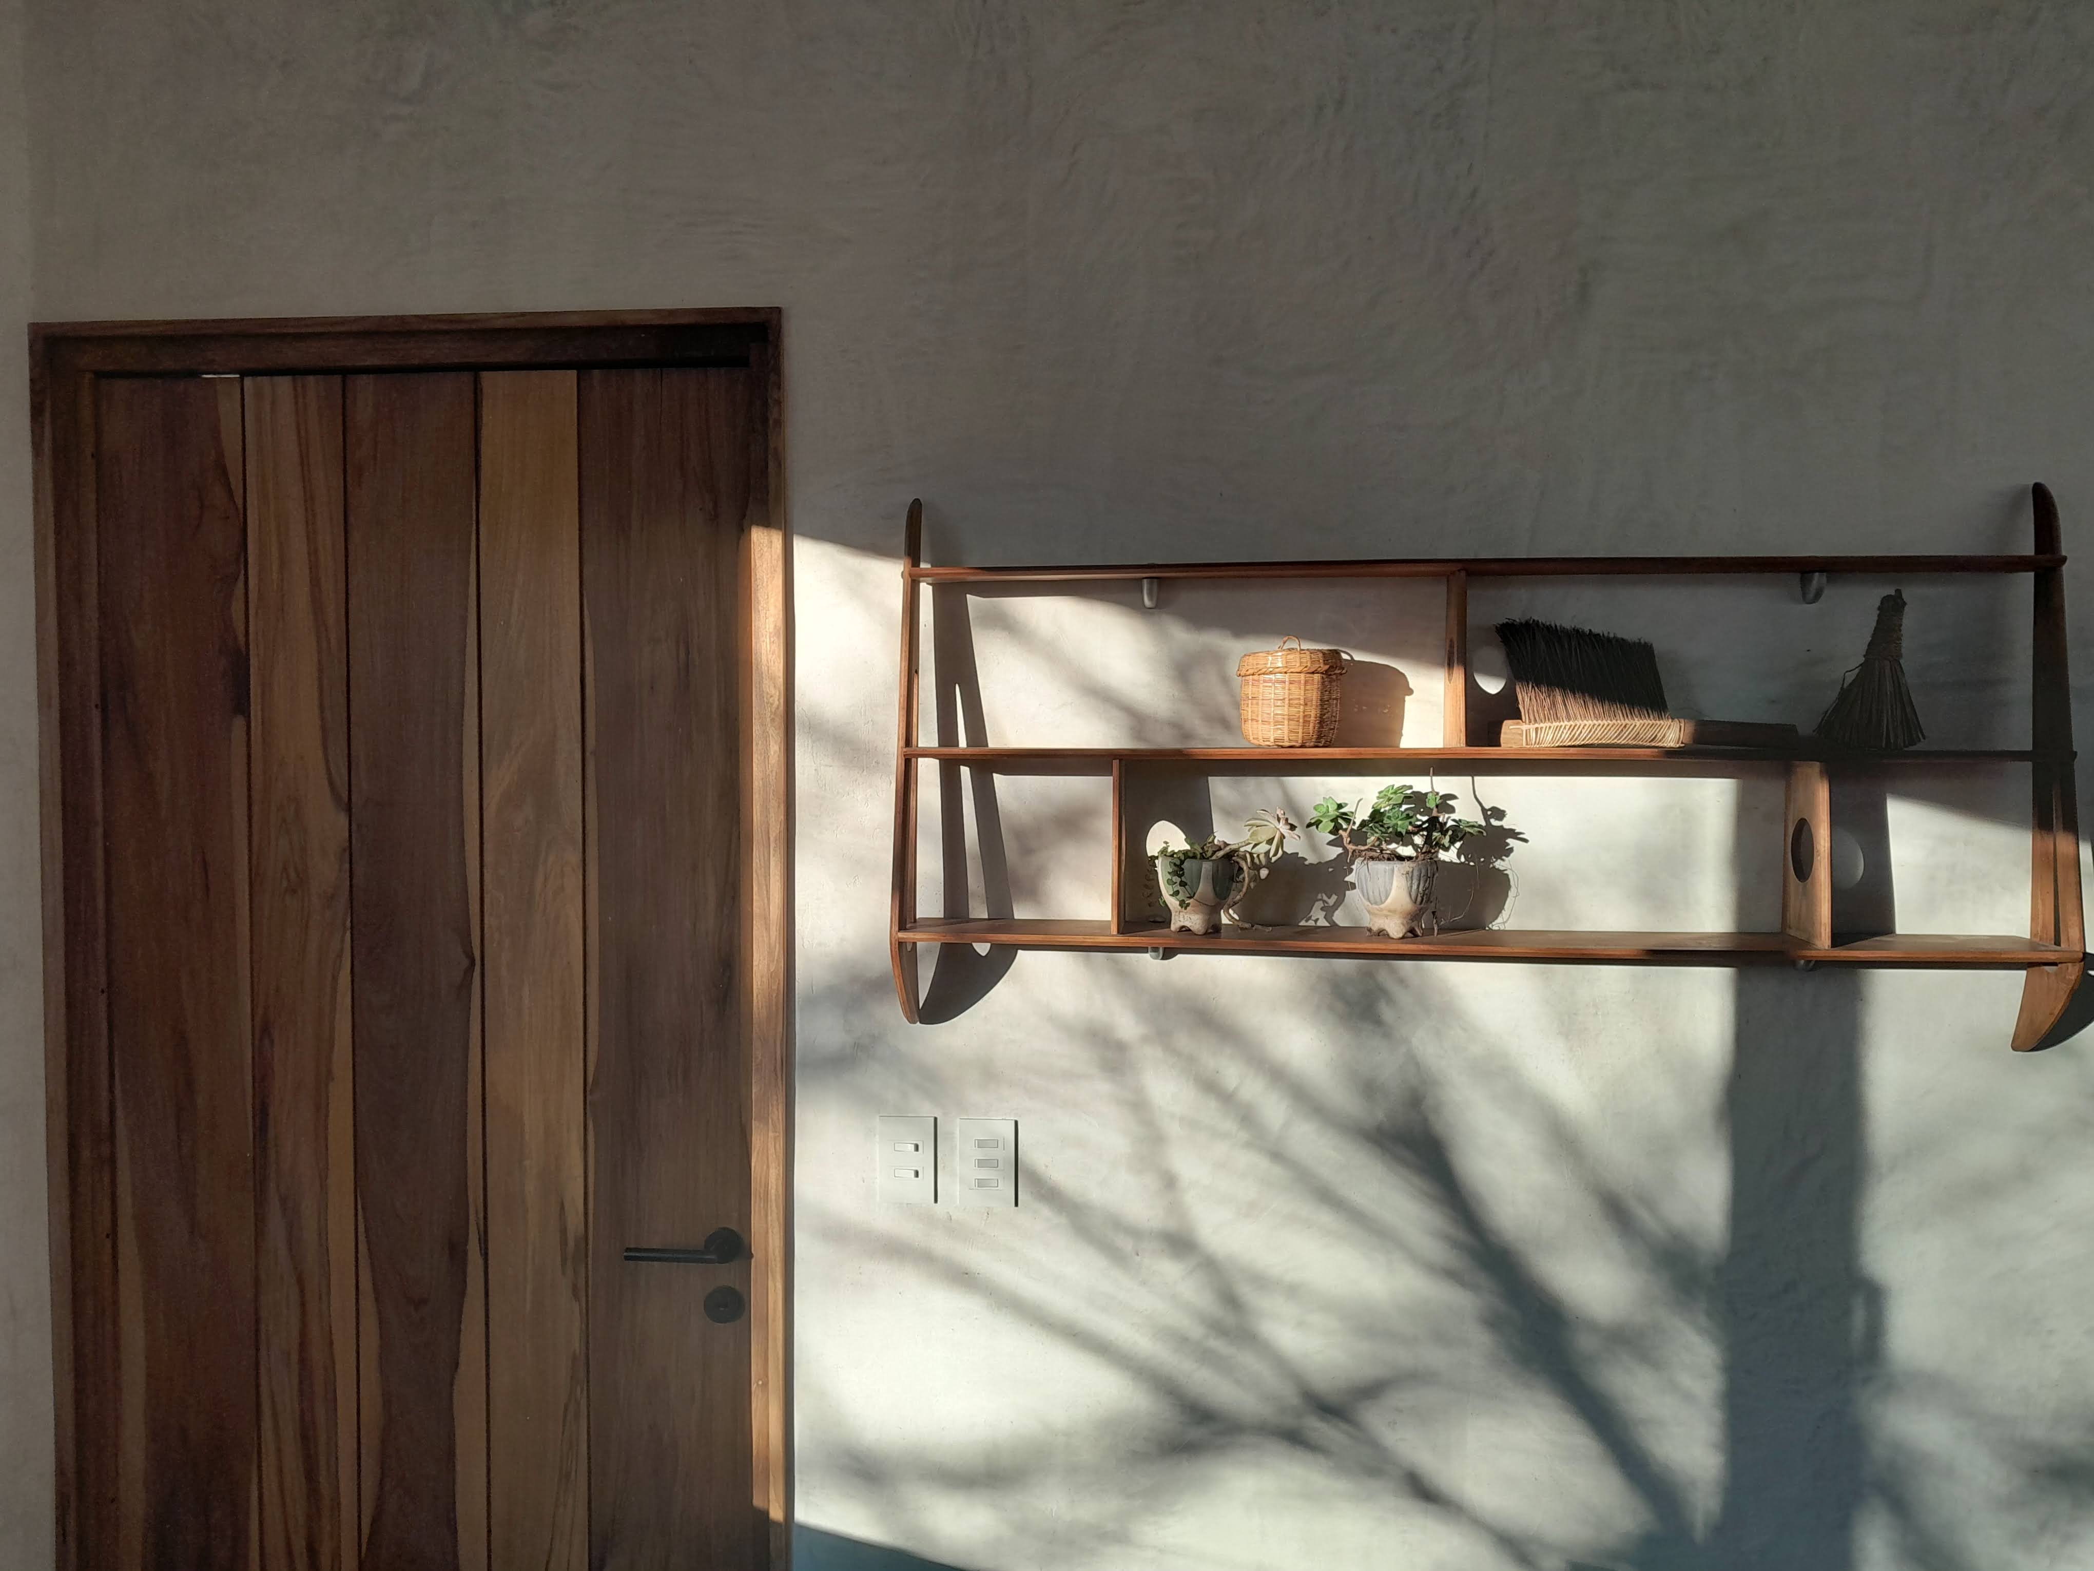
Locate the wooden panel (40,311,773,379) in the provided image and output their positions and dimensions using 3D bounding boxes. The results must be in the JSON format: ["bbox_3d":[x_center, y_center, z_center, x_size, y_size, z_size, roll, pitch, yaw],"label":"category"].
[{"bbox_3d":[-0.871,-0.603,2.244,1.055,0.062,0.090,0,2,6],"label":"wooden panel"}]

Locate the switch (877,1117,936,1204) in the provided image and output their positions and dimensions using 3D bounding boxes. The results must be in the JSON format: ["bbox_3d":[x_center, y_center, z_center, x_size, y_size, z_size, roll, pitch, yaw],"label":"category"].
[{"bbox_3d":[-0.185,0.498,2.178,0.077,0.114,0.010,0,2,6],"label":"switch"}]

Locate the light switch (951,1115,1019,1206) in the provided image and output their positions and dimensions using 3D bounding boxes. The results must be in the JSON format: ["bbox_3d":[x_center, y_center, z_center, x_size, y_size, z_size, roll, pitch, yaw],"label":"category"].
[{"bbox_3d":[-0.078,0.500,2.166,0.079,0.114,0.010,0,2,6],"label":"light switch"}]

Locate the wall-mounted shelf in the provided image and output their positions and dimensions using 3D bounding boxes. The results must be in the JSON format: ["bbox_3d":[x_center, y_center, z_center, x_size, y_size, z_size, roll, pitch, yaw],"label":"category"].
[{"bbox_3d":[0.507,-0.024,2.006,1.388,0.692,0.166,0,2,6],"label":"wall-mounted shelf"}]

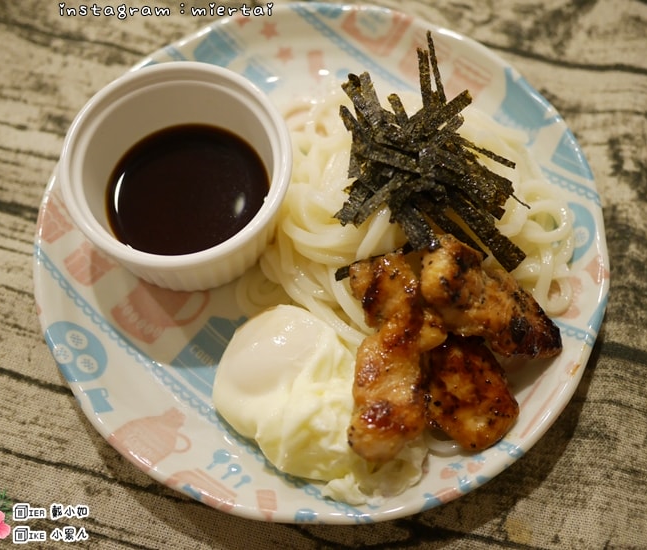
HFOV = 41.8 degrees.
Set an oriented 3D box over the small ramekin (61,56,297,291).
[{"bbox_3d":[-0.055,-0.035,0.336,0.087,0.044,0.087,0,69,0],"label":"small ramekin"}]

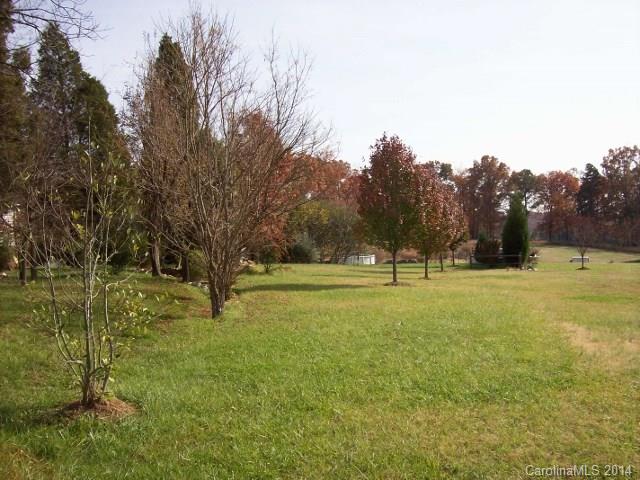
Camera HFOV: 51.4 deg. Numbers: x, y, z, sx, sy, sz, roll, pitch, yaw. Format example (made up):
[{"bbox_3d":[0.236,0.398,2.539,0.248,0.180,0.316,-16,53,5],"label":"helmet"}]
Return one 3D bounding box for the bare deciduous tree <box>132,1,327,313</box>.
[{"bbox_3d":[-2.037,-1.699,14.500,4.184,6.732,3.968,0,0,0],"label":"bare deciduous tree"}]

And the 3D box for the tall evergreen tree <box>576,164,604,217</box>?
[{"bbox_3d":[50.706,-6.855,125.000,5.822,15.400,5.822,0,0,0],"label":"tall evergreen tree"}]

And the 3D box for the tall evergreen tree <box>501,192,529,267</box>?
[{"bbox_3d":[12.891,-0.694,44.000,1.785,5.024,1.785,0,0,0],"label":"tall evergreen tree"}]

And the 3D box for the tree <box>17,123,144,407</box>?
[{"bbox_3d":[-2.339,0.234,6.500,1.194,2.764,1.144,0,0,0],"label":"tree"}]

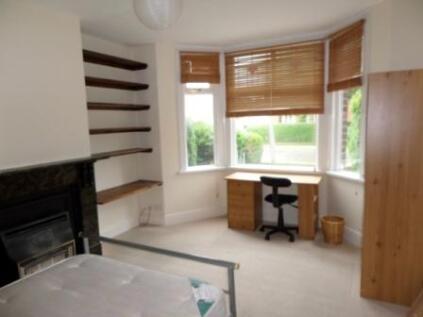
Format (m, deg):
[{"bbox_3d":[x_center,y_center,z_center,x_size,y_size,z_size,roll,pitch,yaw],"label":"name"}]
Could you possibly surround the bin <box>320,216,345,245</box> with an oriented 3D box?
[{"bbox_3d":[1.515,0.893,3.650,0.262,0.281,0.262,1,7,25],"label":"bin"}]

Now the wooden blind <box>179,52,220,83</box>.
[{"bbox_3d":[-0.156,-1.358,4.422,0.635,0.457,0.050,-4,7,-22],"label":"wooden blind"}]

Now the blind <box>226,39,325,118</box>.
[{"bbox_3d":[0.887,-1.113,4.290,1.428,0.978,0.060,1,7,23],"label":"blind"}]

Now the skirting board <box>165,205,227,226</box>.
[{"bbox_3d":[-0.211,0.895,4.569,1.032,0.170,0.020,-4,7,-22],"label":"skirting board"}]

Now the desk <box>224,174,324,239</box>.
[{"bbox_3d":[0.868,0.628,4.120,1.243,0.740,0.523,1,7,25],"label":"desk"}]

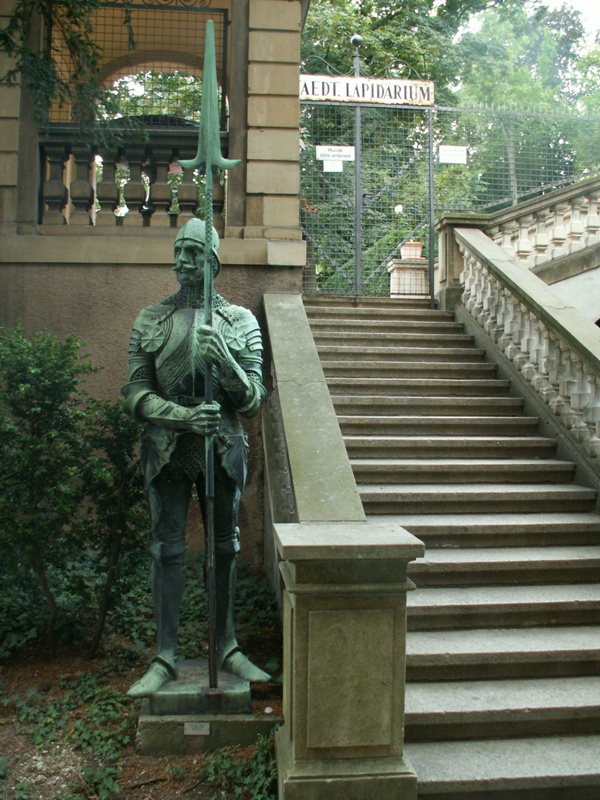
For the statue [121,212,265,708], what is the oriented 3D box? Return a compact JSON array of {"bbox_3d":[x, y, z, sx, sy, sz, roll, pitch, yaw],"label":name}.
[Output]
[{"bbox_3d":[-0.471,0.213,3.723,0.671,2.119,0.486,1,1,-5],"label":"statue"}]

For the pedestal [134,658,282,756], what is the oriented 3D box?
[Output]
[{"bbox_3d":[-0.394,1.399,3.732,0.642,0.258,0.505,1,1,-3],"label":"pedestal"}]

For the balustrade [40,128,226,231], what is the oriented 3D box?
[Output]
[{"bbox_3d":[-1.251,-1.645,6.080,1.380,0.760,0.240,1,1,-5],"label":"balustrade"}]

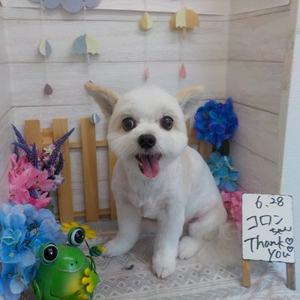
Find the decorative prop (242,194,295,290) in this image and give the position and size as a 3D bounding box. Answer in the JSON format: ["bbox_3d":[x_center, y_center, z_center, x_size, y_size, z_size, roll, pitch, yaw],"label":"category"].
[{"bbox_3d":[0.230,0.175,0.683,0.101,0.168,0.086,1,15,6],"label":"decorative prop"}]

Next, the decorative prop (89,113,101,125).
[{"bbox_3d":[-0.138,-0.079,0.869,0.028,0.031,0.021,-1,15,-6],"label":"decorative prop"}]

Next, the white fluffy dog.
[{"bbox_3d":[0.037,0.045,0.760,0.224,0.381,0.292,7,16,24],"label":"white fluffy dog"}]

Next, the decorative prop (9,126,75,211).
[{"bbox_3d":[-0.228,0.038,0.731,0.133,0.185,0.116,-4,16,-16],"label":"decorative prop"}]

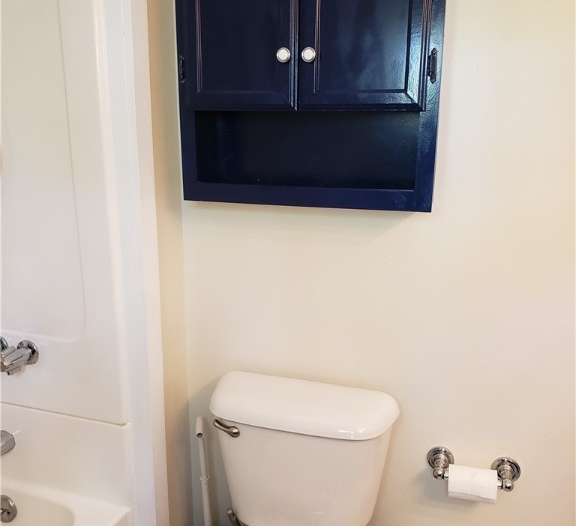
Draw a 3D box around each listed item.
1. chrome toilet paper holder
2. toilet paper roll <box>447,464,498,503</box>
[{"bbox_3d":[0.451,0.510,1.402,0.223,0.066,0.085,5,15,17],"label":"chrome toilet paper holder"},{"bbox_3d":[0.442,0.527,1.378,0.108,0.075,0.075,5,15,17],"label":"toilet paper roll"}]

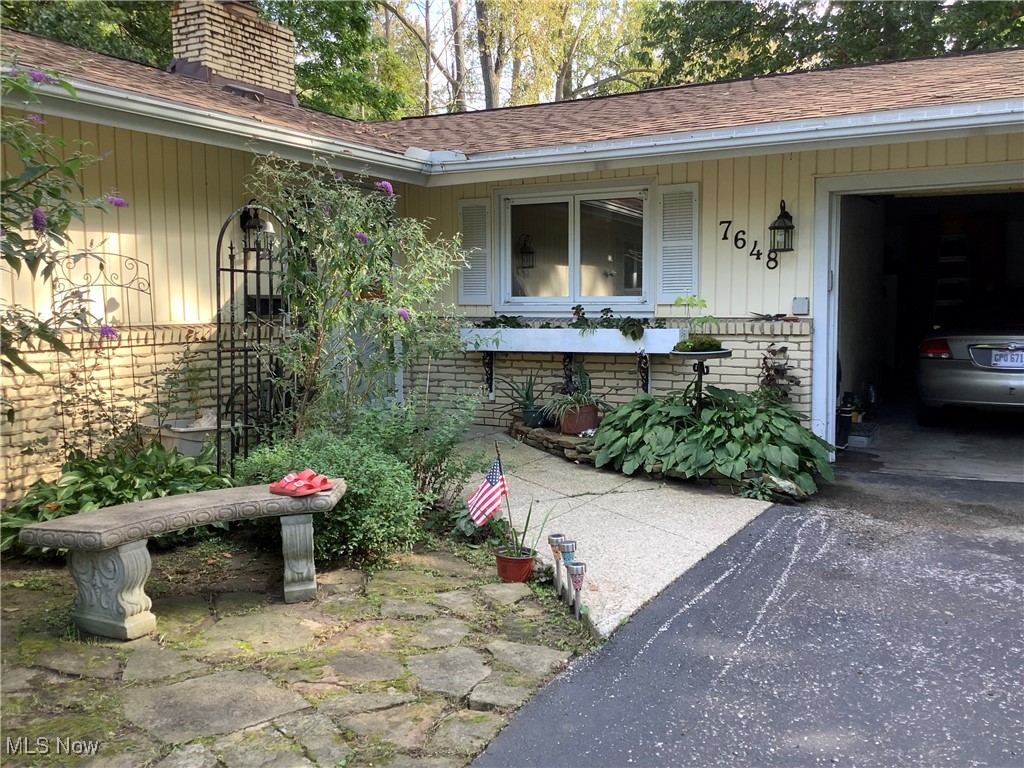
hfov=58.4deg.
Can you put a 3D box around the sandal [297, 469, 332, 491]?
[{"bbox_3d":[-0.893,0.424,4.046,0.243,0.077,0.095,0,5,8],"label":"sandal"}]

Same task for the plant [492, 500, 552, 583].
[{"bbox_3d":[0.050,0.753,4.399,0.280,0.365,0.250,0,4,0],"label":"plant"}]

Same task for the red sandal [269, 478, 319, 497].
[{"bbox_3d":[-1.022,0.476,4.298,0.250,0.082,0.098,4,6,45],"label":"red sandal"}]

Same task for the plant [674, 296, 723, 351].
[{"bbox_3d":[1.335,-0.435,6.600,0.360,0.410,0.340,2,6,29],"label":"plant"}]

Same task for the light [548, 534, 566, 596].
[{"bbox_3d":[0.203,0.812,4.092,0.073,0.272,0.073,0,4,0],"label":"light"}]

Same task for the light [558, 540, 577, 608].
[{"bbox_3d":[0.239,0.791,3.771,0.070,0.285,0.070,-1,6,29],"label":"light"}]

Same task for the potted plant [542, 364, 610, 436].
[{"bbox_3d":[0.516,0.132,7.331,0.530,0.570,0.460,0,4,0],"label":"potted plant"}]

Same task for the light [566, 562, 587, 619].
[{"bbox_3d":[0.270,0.859,3.805,0.073,0.240,0.073,0,4,0],"label":"light"}]

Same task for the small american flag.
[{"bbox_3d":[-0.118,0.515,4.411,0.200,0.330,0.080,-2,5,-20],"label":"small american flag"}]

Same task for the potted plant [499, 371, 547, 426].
[{"bbox_3d":[0.136,0.132,8.061,0.460,0.500,0.440,-1,5,0],"label":"potted plant"}]

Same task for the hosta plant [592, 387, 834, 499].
[{"bbox_3d":[1.428,0.317,6.503,1.720,0.580,1.220,2,6,29],"label":"hosta plant"}]

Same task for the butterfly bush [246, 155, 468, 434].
[{"bbox_3d":[-1.030,-0.418,6.036,1.400,2.080,1.250,0,4,0],"label":"butterfly bush"}]

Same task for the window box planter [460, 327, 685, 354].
[{"bbox_3d":[0.484,-0.379,7.965,2.080,0.200,0.235,2,6,29],"label":"window box planter"}]

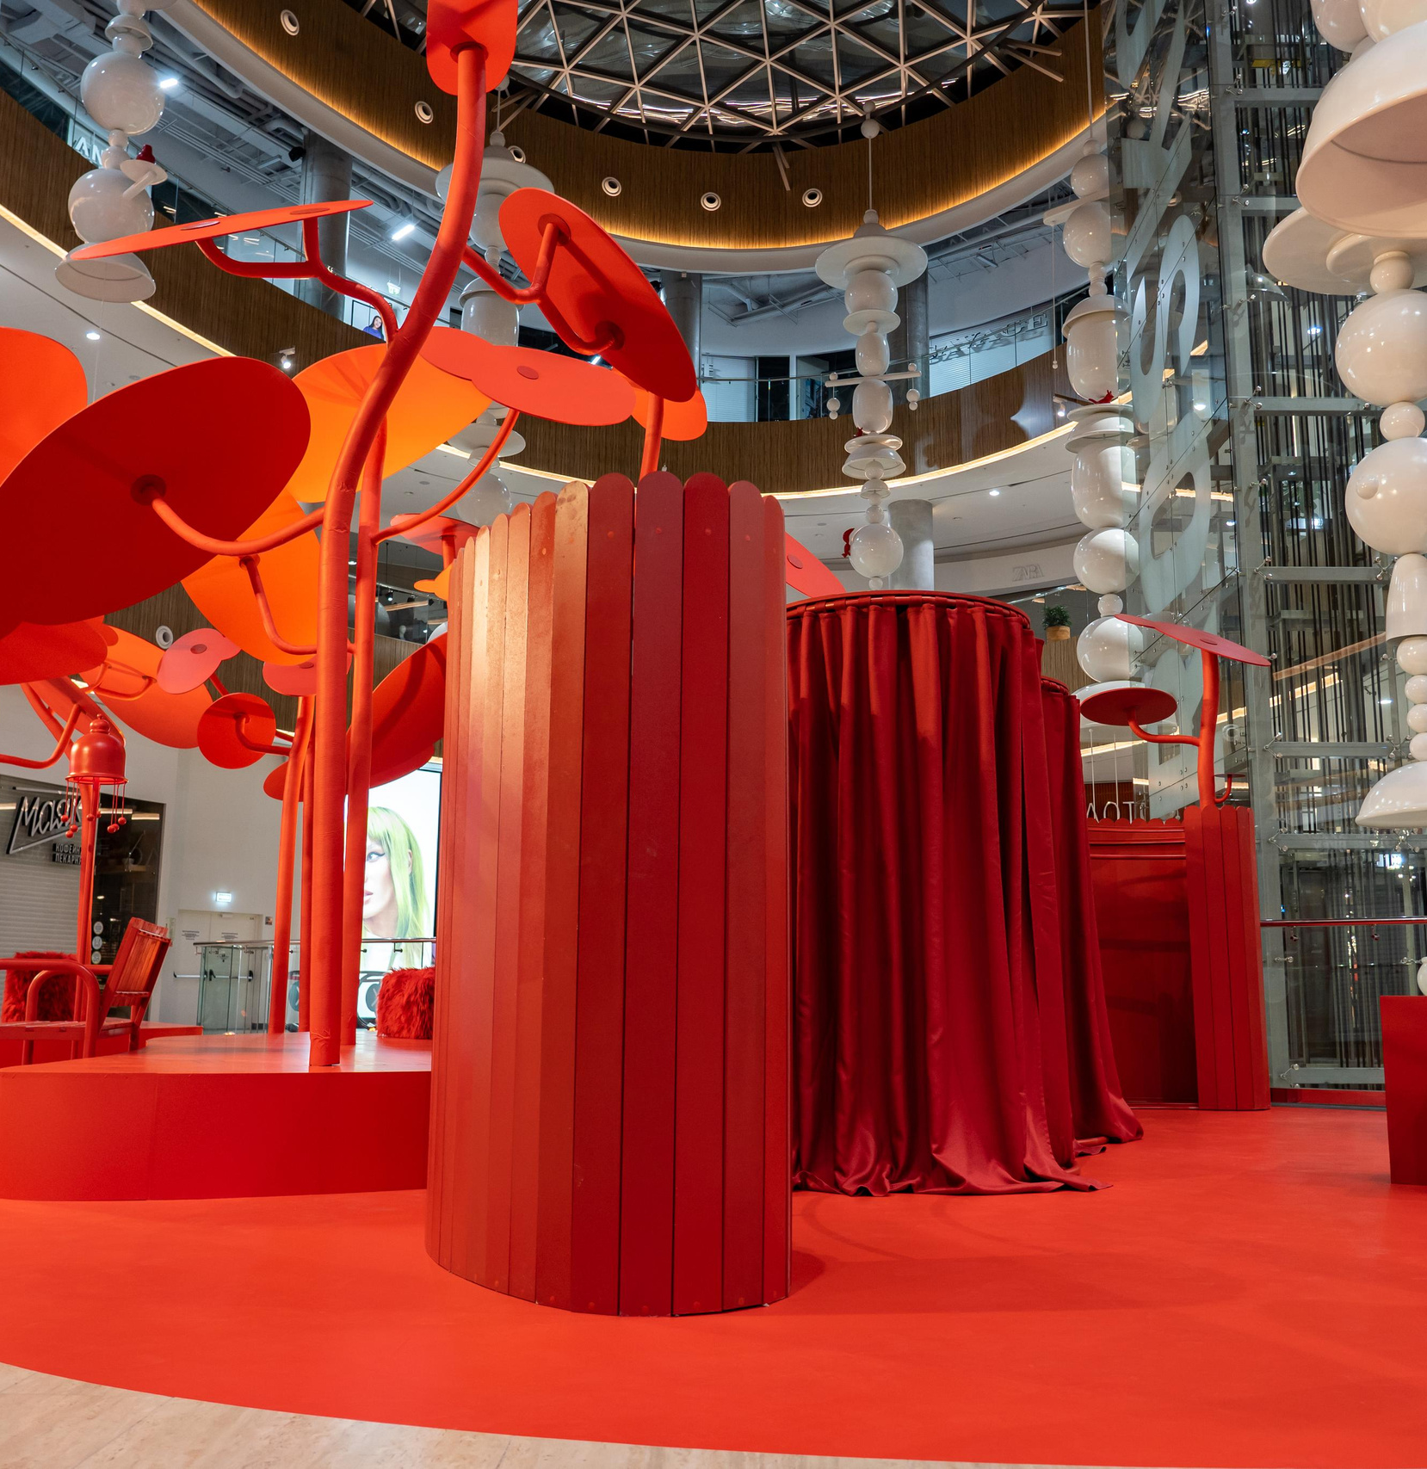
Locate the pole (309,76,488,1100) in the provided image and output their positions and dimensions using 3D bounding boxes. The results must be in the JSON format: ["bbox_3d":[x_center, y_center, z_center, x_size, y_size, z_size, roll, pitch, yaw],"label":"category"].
[{"bbox_3d":[-1.173,-0.739,5.437,0.584,3.857,0.360,0,-10,0],"label":"pole"}]

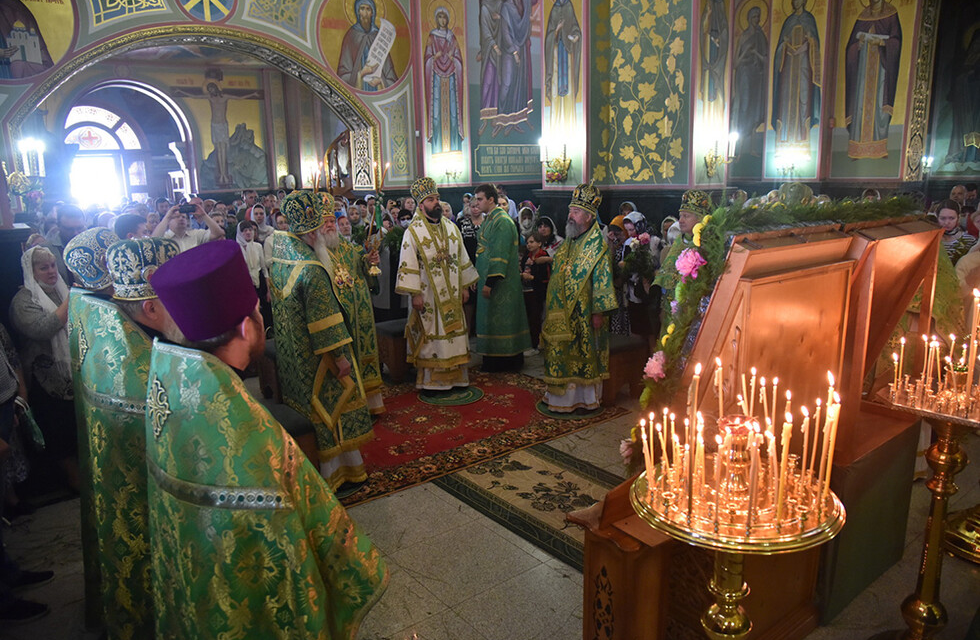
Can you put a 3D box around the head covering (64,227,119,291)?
[{"bbox_3d":[-1.737,-0.264,2.850,0.240,0.230,0.235,-10,14,-37],"label":"head covering"}]

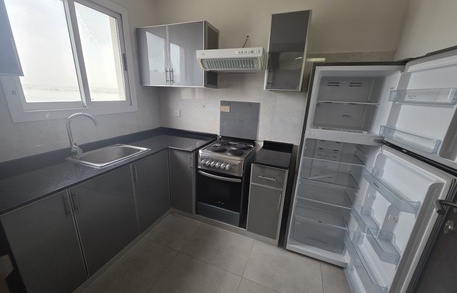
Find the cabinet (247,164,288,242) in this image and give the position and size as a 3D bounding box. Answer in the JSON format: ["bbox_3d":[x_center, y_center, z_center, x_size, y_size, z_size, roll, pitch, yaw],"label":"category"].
[{"bbox_3d":[0.451,0.477,1.879,0.324,0.748,0.543,8,17,19],"label":"cabinet"}]

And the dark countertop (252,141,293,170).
[{"bbox_3d":[0.466,0.072,1.753,0.329,0.103,0.565,8,17,19],"label":"dark countertop"}]

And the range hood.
[{"bbox_3d":[0.083,-0.808,1.695,0.599,0.142,0.515,8,17,19],"label":"range hood"}]

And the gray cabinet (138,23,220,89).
[{"bbox_3d":[-0.578,-1.000,2.003,0.852,0.601,0.330,8,17,19],"label":"gray cabinet"}]

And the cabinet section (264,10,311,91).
[{"bbox_3d":[0.554,-0.828,1.609,0.309,0.603,0.330,8,17,19],"label":"cabinet section"}]

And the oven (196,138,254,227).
[{"bbox_3d":[-0.012,0.404,2.025,0.503,0.815,0.540,8,17,19],"label":"oven"}]

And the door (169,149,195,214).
[{"bbox_3d":[-0.517,0.406,1.941,0.329,0.749,0.025,8,17,20],"label":"door"}]

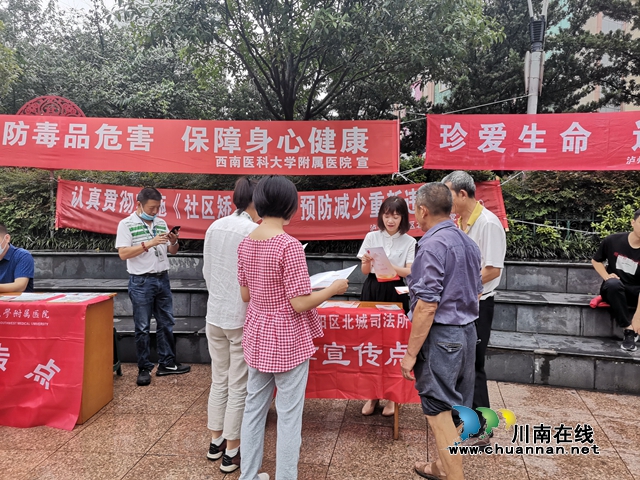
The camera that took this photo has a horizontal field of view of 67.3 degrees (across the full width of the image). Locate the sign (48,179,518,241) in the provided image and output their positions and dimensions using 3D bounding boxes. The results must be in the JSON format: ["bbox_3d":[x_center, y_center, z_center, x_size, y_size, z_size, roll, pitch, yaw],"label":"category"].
[{"bbox_3d":[-0.571,-0.415,6.610,6.216,0.820,0.070,1,1,2],"label":"sign"}]

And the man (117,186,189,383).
[{"bbox_3d":[-1.429,0.364,4.116,0.470,1.660,0.500,2,1,44],"label":"man"}]

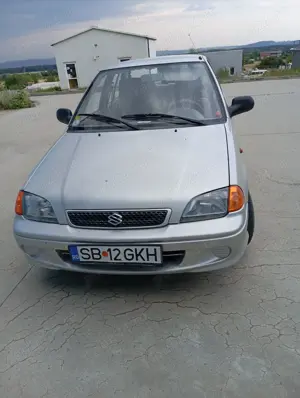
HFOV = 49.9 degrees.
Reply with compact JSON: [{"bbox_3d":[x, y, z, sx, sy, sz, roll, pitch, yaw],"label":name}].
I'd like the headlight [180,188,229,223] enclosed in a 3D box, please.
[{"bbox_3d":[0.301,0.029,1.766,0.285,0.160,0.160,-5,23,1],"label":"headlight"}]

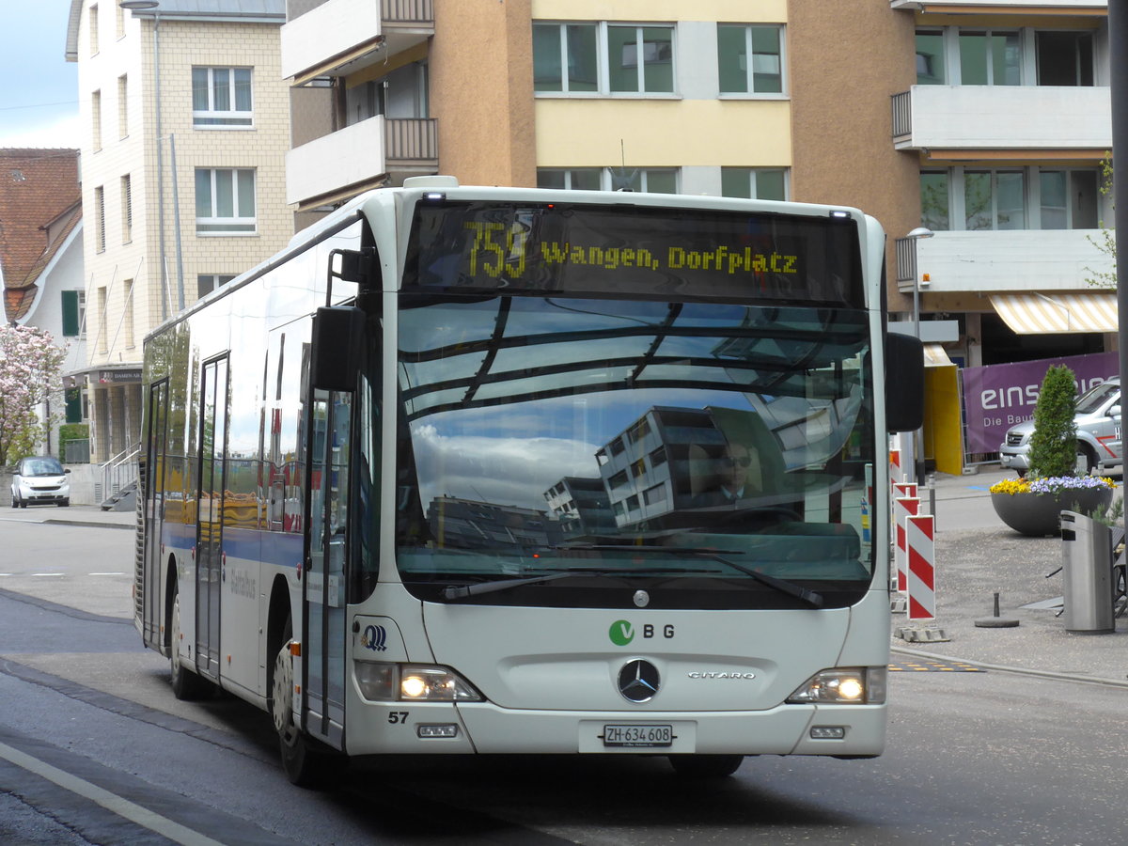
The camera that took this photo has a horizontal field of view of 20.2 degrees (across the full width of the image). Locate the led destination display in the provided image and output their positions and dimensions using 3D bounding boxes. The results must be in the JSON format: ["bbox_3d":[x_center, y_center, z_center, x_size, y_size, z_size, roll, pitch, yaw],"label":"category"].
[{"bbox_3d":[0.327,-0.763,14.420,2.100,0.425,0.140,2,-2,-12],"label":"led destination display"}]

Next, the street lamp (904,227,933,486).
[{"bbox_3d":[6.199,-1.143,54.500,0.480,4.450,0.320,-2,-1,27],"label":"street lamp"}]

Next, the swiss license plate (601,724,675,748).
[{"bbox_3d":[0.334,1.404,14.160,0.312,0.097,0.020,2,-2,-12],"label":"swiss license plate"}]

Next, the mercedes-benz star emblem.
[{"bbox_3d":[0.338,1.157,14.200,0.197,0.197,0.035,2,-2,-12],"label":"mercedes-benz star emblem"}]

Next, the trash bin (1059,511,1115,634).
[{"bbox_3d":[5.066,1.438,30.500,0.470,1.170,0.470,-2,-1,0],"label":"trash bin"}]

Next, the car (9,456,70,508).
[{"bbox_3d":[-15.908,1.793,96.000,1.560,1.540,2.680,-2,-1,-14],"label":"car"}]

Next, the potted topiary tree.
[{"bbox_3d":[6.458,0.360,41.800,1.640,2.280,1.640,-2,-1,-9],"label":"potted topiary tree"}]

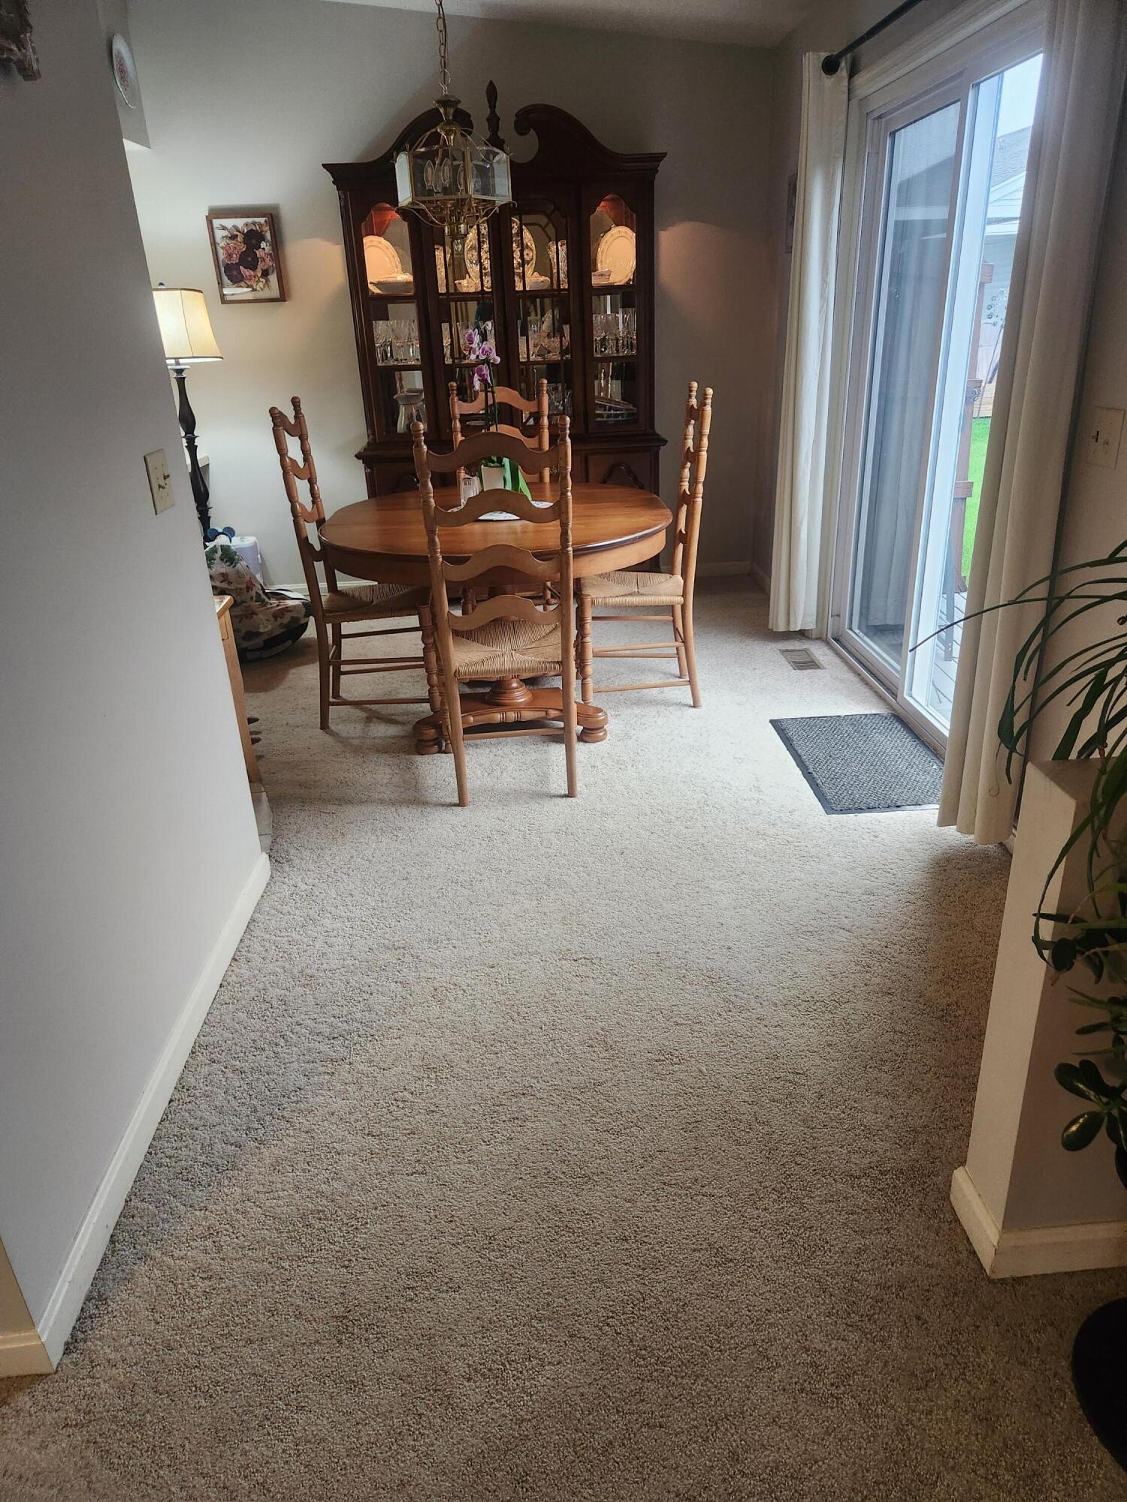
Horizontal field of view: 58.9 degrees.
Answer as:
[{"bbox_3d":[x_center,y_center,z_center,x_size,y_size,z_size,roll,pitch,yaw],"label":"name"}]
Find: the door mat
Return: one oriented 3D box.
[{"bbox_3d":[1.003,0.020,3.324,0.460,0.012,0.760,-3,24,-1],"label":"door mat"}]

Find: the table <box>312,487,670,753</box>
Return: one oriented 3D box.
[{"bbox_3d":[-0.224,-0.518,3.765,1.220,0.750,1.440,-3,24,-1],"label":"table"}]

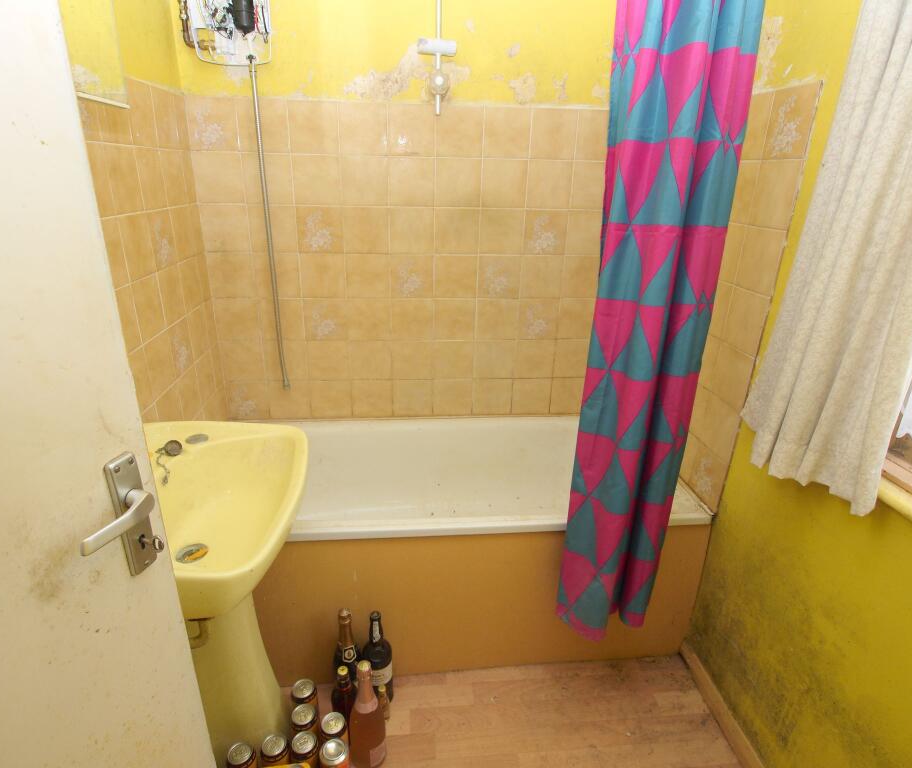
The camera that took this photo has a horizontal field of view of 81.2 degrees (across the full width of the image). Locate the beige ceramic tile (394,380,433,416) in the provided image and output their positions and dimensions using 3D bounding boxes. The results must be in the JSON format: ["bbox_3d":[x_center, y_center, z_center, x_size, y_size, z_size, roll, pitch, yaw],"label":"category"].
[{"bbox_3d":[-0.160,0.051,2.013,0.150,0.150,0.010,-1,22,-5],"label":"beige ceramic tile"}]

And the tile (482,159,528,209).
[{"bbox_3d":[0.161,-0.659,1.762,0.150,0.150,0.010,-1,22,-5],"label":"tile"}]

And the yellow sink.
[{"bbox_3d":[-0.550,0.295,1.165,0.445,0.200,0.590,-1,22,-5],"label":"yellow sink"}]

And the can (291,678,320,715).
[{"bbox_3d":[-0.396,0.862,1.404,0.066,0.163,0.066,-1,21,-5],"label":"can"}]

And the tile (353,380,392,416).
[{"bbox_3d":[-0.314,0.058,2.017,0.151,0.151,0.010,-1,22,-5],"label":"tile"}]

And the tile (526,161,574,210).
[{"bbox_3d":[0.312,-0.659,1.772,0.150,0.150,0.010,-1,21,-5],"label":"tile"}]

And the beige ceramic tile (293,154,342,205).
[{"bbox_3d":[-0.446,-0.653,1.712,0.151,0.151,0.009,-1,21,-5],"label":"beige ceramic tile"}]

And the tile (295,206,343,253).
[{"bbox_3d":[-0.449,-0.510,1.762,0.150,0.150,0.010,-1,21,-5],"label":"tile"}]

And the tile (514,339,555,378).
[{"bbox_3d":[0.298,-0.093,1.992,0.150,0.150,0.010,-1,21,-5],"label":"tile"}]

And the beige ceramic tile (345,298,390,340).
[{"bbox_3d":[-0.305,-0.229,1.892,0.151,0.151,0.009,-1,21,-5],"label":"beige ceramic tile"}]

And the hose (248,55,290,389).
[{"bbox_3d":[-0.597,-0.462,1.721,0.025,1.030,0.025,-1,21,-5],"label":"hose"}]

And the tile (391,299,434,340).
[{"bbox_3d":[-0.153,-0.231,1.901,0.150,0.150,0.010,-1,22,-5],"label":"tile"}]

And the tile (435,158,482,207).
[{"bbox_3d":[0.009,-0.662,1.762,0.151,0.151,0.010,-1,22,-5],"label":"tile"}]

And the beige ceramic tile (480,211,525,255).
[{"bbox_3d":[0.158,-0.518,1.824,0.151,0.151,0.009,-1,21,-5],"label":"beige ceramic tile"}]

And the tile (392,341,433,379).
[{"bbox_3d":[-0.157,-0.089,1.956,0.150,0.150,0.010,-1,21,-5],"label":"tile"}]

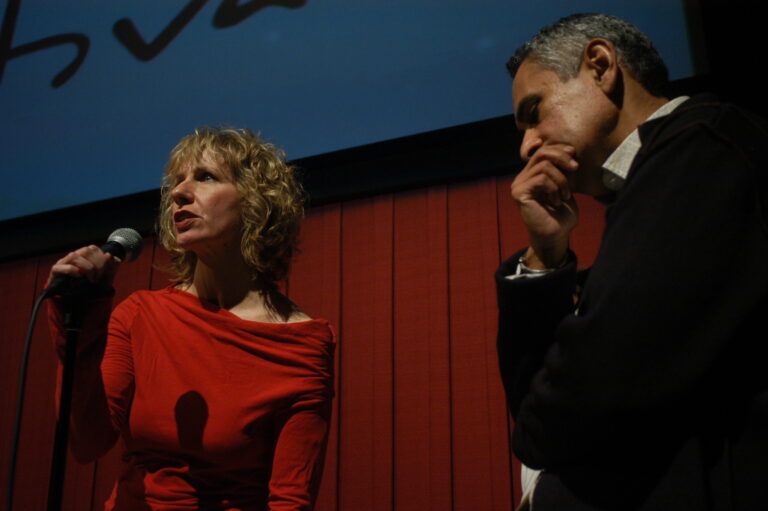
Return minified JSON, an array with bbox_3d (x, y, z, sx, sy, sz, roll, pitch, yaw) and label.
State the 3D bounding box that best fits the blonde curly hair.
[{"bbox_3d":[-0.259,-0.086,1.520,0.240,0.265,0.245,-12,-20,37],"label":"blonde curly hair"}]

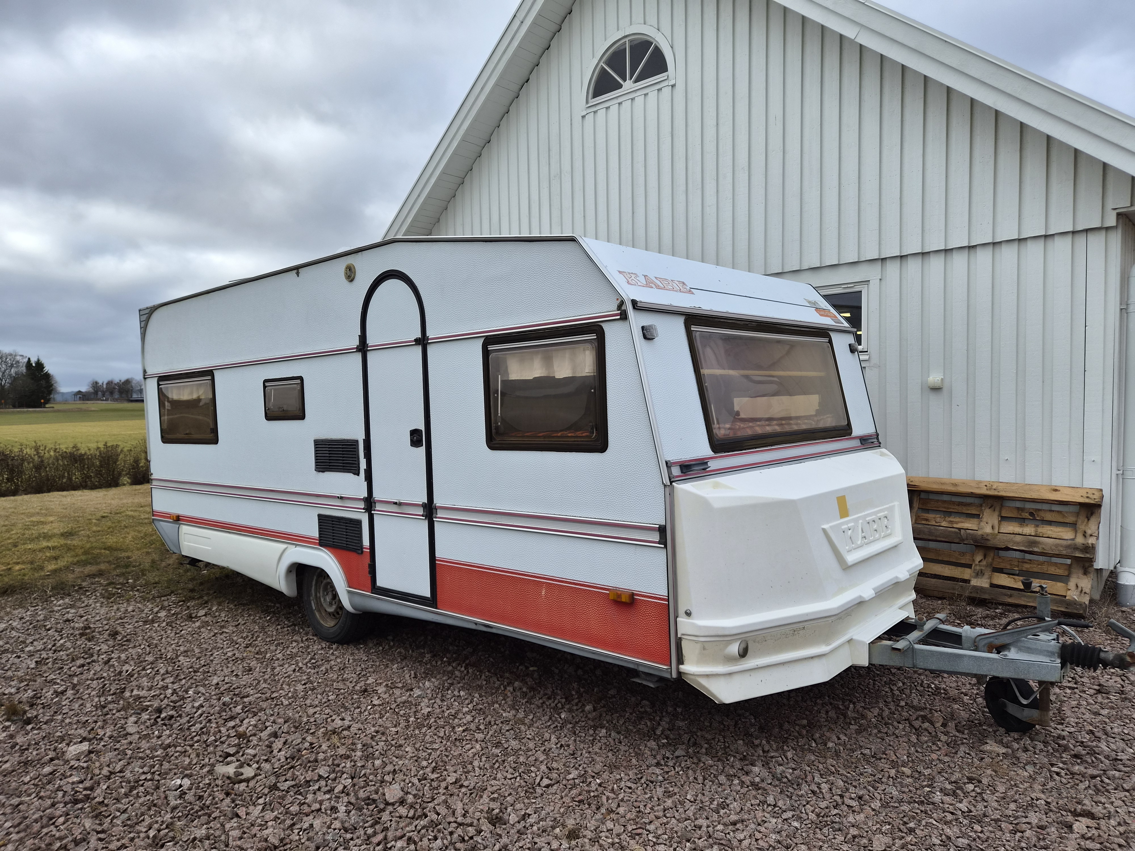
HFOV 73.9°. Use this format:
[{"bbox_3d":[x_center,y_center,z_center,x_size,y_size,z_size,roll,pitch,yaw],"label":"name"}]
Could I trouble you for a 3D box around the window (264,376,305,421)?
[{"bbox_3d":[-1.814,-0.165,4.810,0.503,0.263,0.040,-1,2,41],"label":"window"}]

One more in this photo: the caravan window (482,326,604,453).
[{"bbox_3d":[-0.119,-0.142,3.318,0.737,0.508,0.040,-1,2,41],"label":"caravan window"}]

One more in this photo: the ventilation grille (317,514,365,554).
[{"bbox_3d":[-1.345,0.639,4.443,0.474,0.195,0.030,-1,2,41],"label":"ventilation grille"}]

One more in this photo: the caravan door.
[{"bbox_3d":[-0.922,0.065,4.037,0.566,1.745,0.050,-1,2,41],"label":"caravan door"}]

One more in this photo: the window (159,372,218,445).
[{"bbox_3d":[-2.935,-0.123,5.800,1.041,0.521,0.040,-1,2,41],"label":"window"}]

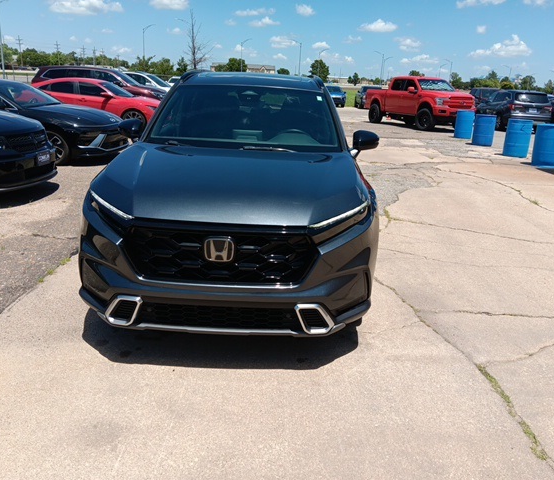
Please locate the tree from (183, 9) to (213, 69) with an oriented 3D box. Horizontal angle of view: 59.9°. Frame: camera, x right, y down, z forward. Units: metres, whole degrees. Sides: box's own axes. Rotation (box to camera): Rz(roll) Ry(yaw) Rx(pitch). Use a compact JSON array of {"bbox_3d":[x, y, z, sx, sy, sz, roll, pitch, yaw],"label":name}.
[{"bbox_3d":[-10.166,-24.739,62.605,3.835,9.837,3.835,-1,19,-9],"label":"tree"}]

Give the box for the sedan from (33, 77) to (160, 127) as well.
[{"bbox_3d":[-5.511,-4.204,14.799,4.800,1.450,1.850,5,19,6],"label":"sedan"}]

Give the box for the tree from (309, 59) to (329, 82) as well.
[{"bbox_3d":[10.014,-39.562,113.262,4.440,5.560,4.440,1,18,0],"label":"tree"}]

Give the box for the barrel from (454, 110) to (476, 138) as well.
[{"bbox_3d":[6.594,-4.044,16.867,0.585,0.900,0.585,9,20,19],"label":"barrel"}]

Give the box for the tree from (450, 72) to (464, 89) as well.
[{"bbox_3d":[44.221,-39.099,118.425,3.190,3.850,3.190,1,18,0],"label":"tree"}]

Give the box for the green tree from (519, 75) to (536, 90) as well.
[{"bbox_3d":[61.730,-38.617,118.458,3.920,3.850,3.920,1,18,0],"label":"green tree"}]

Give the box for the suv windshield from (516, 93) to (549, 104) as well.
[{"bbox_3d":[10.829,-5.989,20.374,1.420,0.460,0.200,0,18,-3],"label":"suv windshield"}]

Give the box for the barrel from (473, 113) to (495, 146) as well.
[{"bbox_3d":[6.375,-3.361,14.760,0.585,0.900,0.585,10,20,21],"label":"barrel"}]

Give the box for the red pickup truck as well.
[{"bbox_3d":[6.096,-5.988,20.925,2.100,2.020,5.800,-5,19,-20],"label":"red pickup truck"}]

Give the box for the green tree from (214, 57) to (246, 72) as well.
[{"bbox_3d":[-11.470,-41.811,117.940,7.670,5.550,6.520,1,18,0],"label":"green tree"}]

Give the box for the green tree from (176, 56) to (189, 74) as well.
[{"bbox_3d":[-14.186,-25.297,72.409,2.065,4.387,2.065,-1,19,-11],"label":"green tree"}]

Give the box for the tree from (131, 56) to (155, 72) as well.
[{"bbox_3d":[-20.185,-25.649,73.040,3.513,4.179,3.513,-3,19,-15],"label":"tree"}]

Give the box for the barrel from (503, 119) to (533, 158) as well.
[{"bbox_3d":[6.330,-2.671,12.619,0.585,0.900,0.585,11,20,24],"label":"barrel"}]

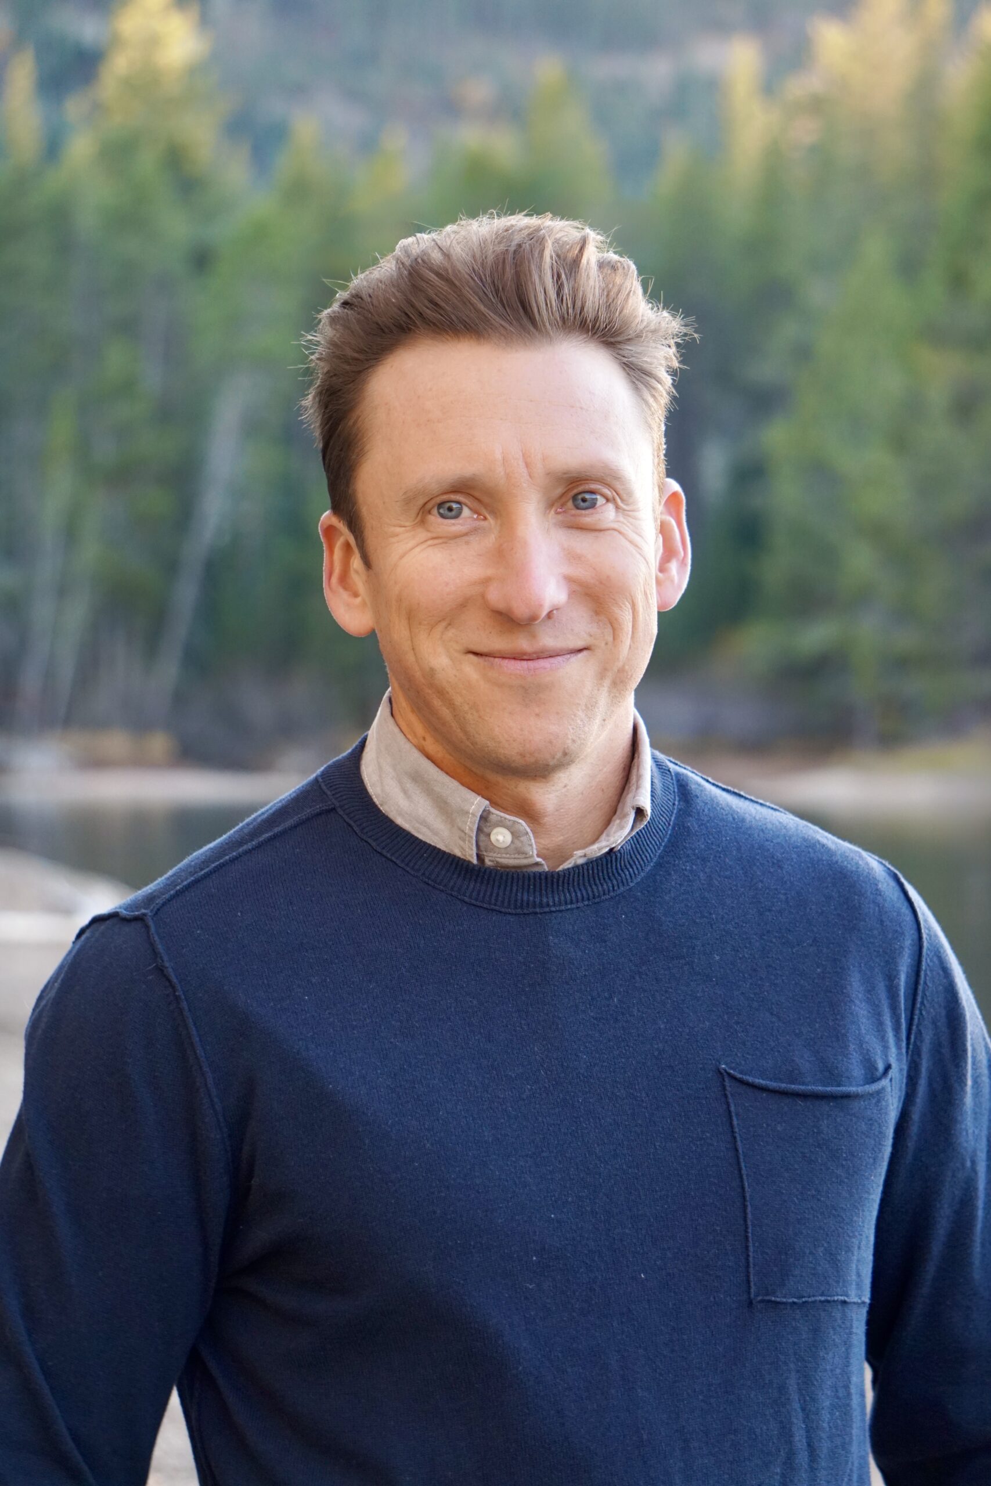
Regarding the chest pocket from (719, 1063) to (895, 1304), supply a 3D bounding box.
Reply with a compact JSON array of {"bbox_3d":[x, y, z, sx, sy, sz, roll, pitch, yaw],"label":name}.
[{"bbox_3d":[0.146,0.208,2.120,0.094,0.113,0.025,0,3,-35],"label":"chest pocket"}]

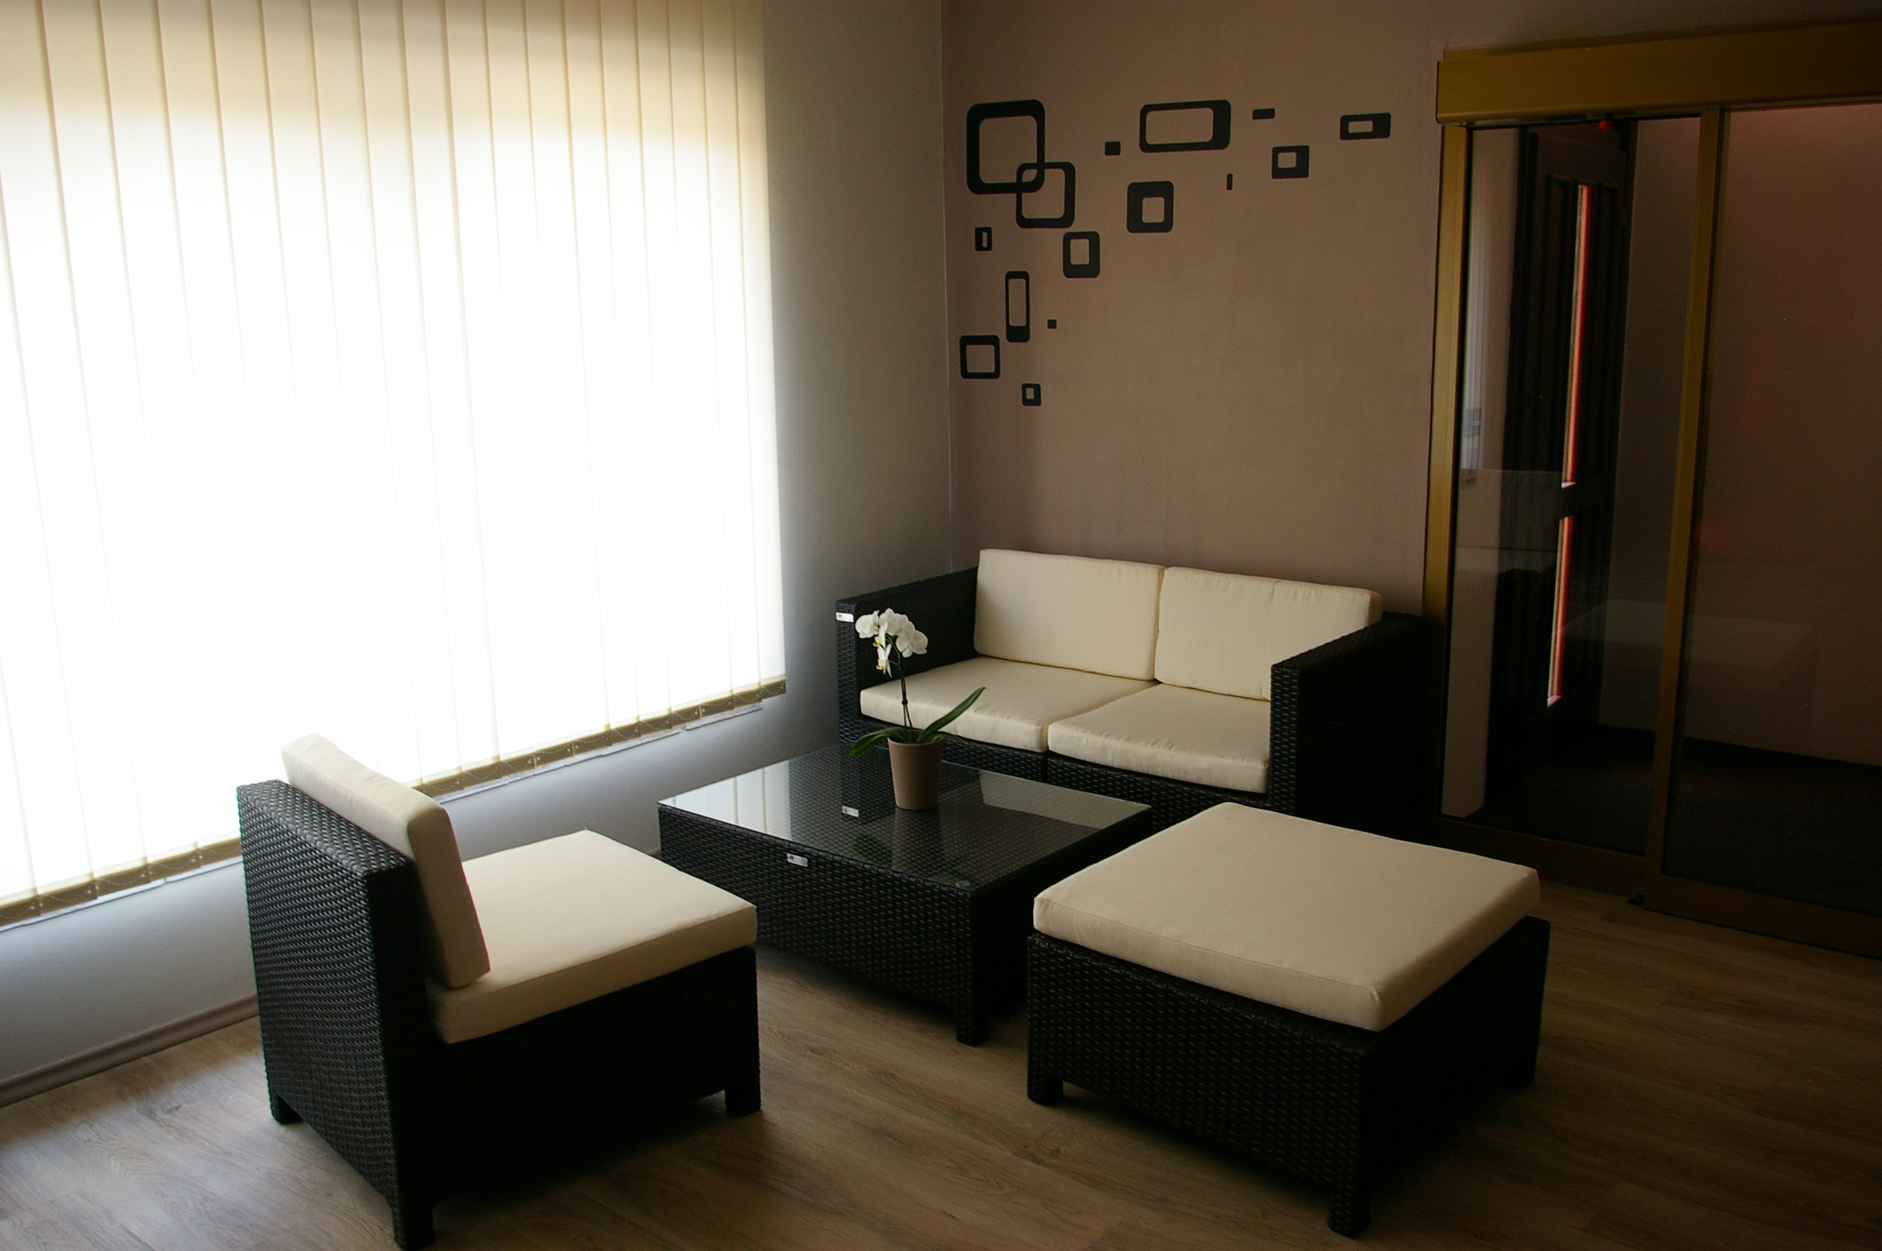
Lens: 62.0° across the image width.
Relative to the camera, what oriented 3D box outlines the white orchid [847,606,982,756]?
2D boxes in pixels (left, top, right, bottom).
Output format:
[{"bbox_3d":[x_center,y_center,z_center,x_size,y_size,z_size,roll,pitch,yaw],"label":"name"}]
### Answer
[{"bbox_3d":[-0.057,0.140,3.868,0.339,0.376,0.200,-1,12,-1],"label":"white orchid"}]

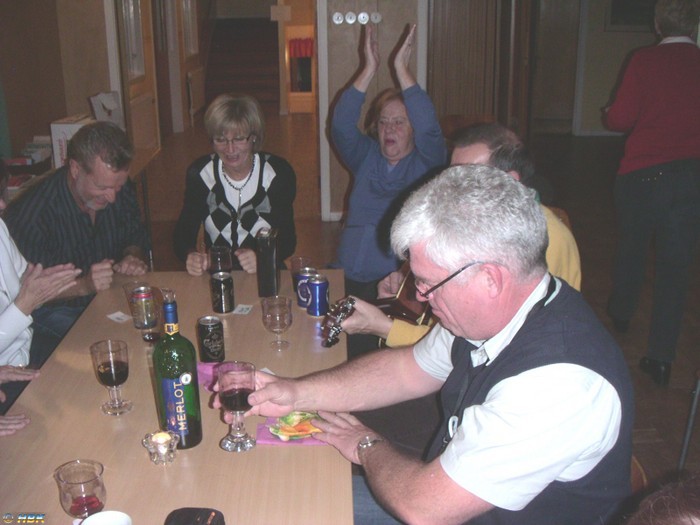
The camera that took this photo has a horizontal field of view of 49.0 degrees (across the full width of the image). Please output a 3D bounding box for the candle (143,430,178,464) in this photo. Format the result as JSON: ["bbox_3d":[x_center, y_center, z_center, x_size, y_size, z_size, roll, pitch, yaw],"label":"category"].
[{"bbox_3d":[-0.386,0.382,1.575,0.073,0.045,0.073,0,18,0],"label":"candle"}]

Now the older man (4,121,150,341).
[{"bbox_3d":[-0.859,0.167,2.602,0.680,1.285,0.540,15,24,39],"label":"older man"}]

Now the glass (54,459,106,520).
[{"bbox_3d":[-0.454,0.415,1.311,0.077,0.133,0.077,-1,18,0],"label":"glass"}]

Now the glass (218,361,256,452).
[{"bbox_3d":[-0.234,0.301,1.605,0.079,0.166,0.079,-1,18,0],"label":"glass"}]

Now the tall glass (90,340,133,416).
[{"bbox_3d":[-0.537,0.264,1.747,0.081,0.154,0.081,-1,18,0],"label":"tall glass"}]

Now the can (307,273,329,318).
[{"bbox_3d":[-0.097,0.098,2.313,0.066,0.116,0.066,0,18,0],"label":"can"}]

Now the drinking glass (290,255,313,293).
[{"bbox_3d":[-0.153,0.045,2.494,0.070,0.120,0.070,0,18,0],"label":"drinking glass"}]

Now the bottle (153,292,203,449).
[{"bbox_3d":[-0.362,0.220,1.604,0.086,0.335,0.086,0,18,0],"label":"bottle"}]

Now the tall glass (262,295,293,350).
[{"bbox_3d":[-0.192,0.168,2.069,0.081,0.130,0.081,-1,18,0],"label":"tall glass"}]

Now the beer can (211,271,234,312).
[{"bbox_3d":[-0.387,0.089,2.332,0.066,0.115,0.066,-1,18,0],"label":"beer can"}]

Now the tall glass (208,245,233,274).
[{"bbox_3d":[-0.425,0.014,2.546,0.075,0.132,0.075,-1,18,0],"label":"tall glass"}]

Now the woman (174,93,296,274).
[{"bbox_3d":[-0.385,0.062,2.843,0.460,1.325,0.660,-1,18,-3],"label":"woman"}]

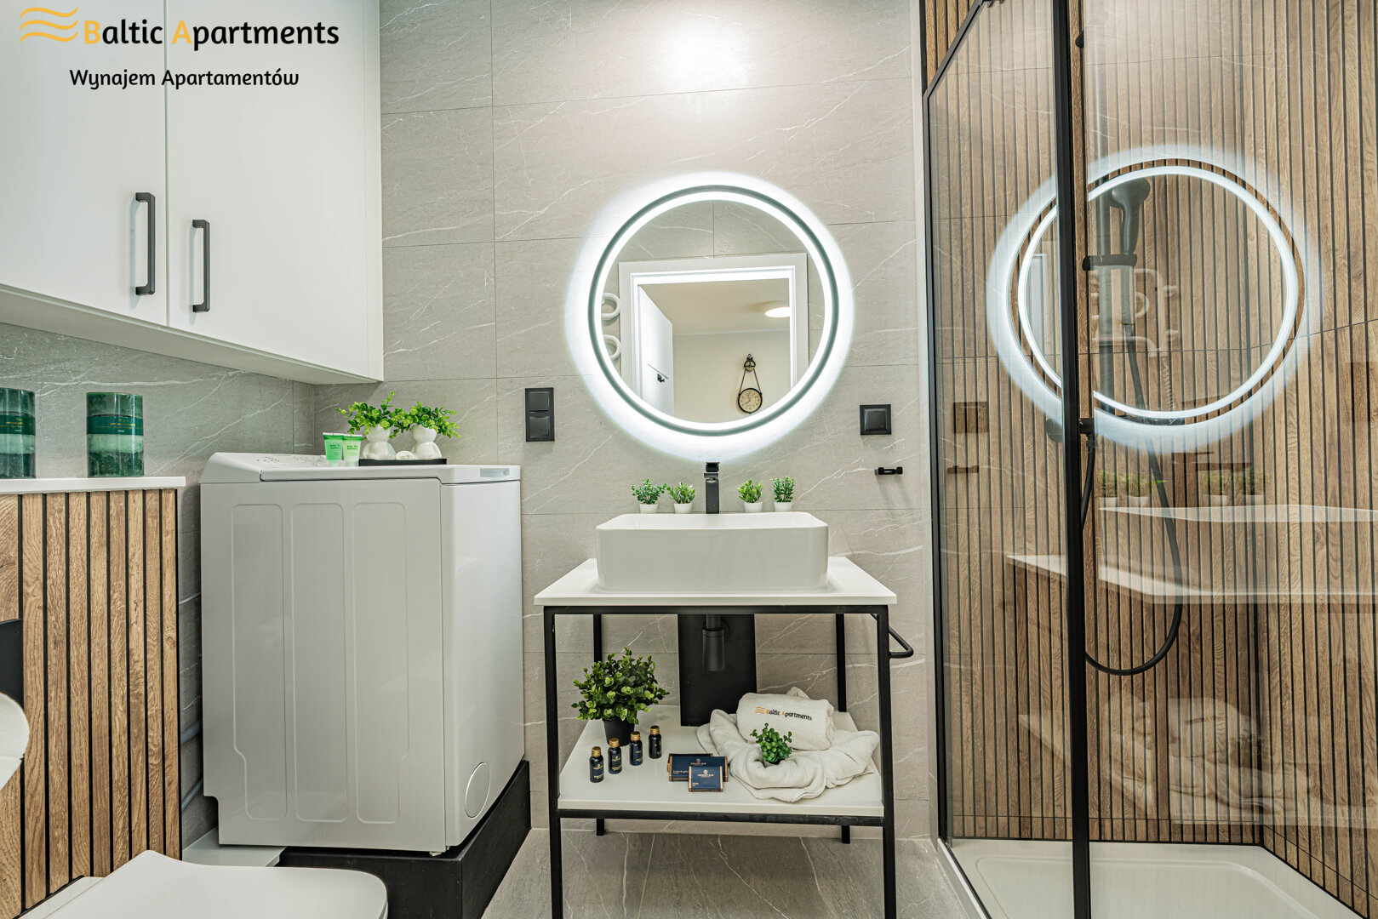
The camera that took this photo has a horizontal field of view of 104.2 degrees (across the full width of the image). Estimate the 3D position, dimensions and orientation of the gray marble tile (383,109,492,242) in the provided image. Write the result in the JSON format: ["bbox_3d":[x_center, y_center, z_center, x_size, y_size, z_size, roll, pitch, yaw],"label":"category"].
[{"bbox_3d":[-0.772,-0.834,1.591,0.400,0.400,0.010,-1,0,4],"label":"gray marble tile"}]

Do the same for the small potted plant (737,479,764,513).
[{"bbox_3d":[0.168,0.105,1.467,0.067,0.095,0.057,-1,0,4],"label":"small potted plant"}]

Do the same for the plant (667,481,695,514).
[{"bbox_3d":[-0.022,0.108,1.482,0.071,0.089,0.060,-1,0,4],"label":"plant"}]

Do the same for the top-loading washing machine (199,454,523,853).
[{"bbox_3d":[-0.780,0.425,1.367,0.593,0.893,0.399,-1,0,4],"label":"top-loading washing machine"}]

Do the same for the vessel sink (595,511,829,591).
[{"bbox_3d":[0.056,0.211,1.280,0.495,0.133,0.340,-1,0,4],"label":"vessel sink"}]

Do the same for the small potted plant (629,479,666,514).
[{"bbox_3d":[-0.114,0.105,1.491,0.093,0.098,0.079,-1,0,4],"label":"small potted plant"}]

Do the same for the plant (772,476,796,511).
[{"bbox_3d":[0.258,0.098,1.450,0.058,0.099,0.058,-1,0,4],"label":"plant"}]

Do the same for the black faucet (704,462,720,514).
[{"bbox_3d":[0.061,0.086,1.386,0.035,0.158,0.175,-1,0,4],"label":"black faucet"}]

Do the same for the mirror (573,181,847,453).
[{"bbox_3d":[0.065,-0.413,1.508,0.716,0.716,0.032,-1,0,4],"label":"mirror"}]

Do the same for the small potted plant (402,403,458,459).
[{"bbox_3d":[-0.649,-0.072,1.349,0.123,0.141,0.111,-1,0,4],"label":"small potted plant"}]

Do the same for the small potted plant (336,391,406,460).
[{"bbox_3d":[-0.806,-0.086,1.360,0.158,0.170,0.143,-1,0,4],"label":"small potted plant"}]

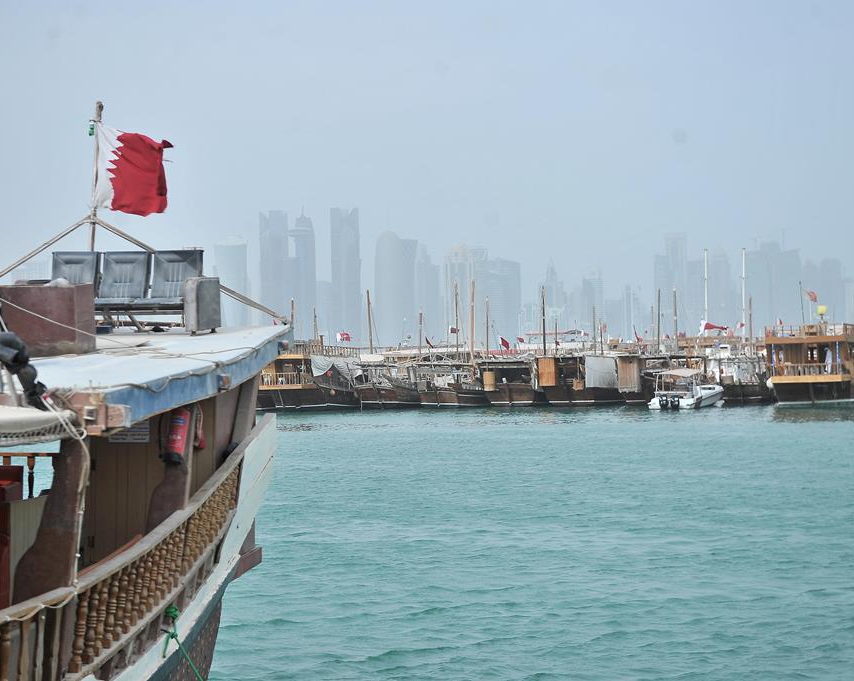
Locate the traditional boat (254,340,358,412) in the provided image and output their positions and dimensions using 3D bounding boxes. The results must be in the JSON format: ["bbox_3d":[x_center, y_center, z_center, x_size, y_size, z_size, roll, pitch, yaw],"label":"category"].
[{"bbox_3d":[-8.268,2.313,140.000,5.500,4.800,17.000,-1,0,17],"label":"traditional boat"}]

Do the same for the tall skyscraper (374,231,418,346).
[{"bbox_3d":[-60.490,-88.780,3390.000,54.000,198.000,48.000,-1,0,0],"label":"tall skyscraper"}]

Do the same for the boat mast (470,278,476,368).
[{"bbox_3d":[3.202,-1.196,140.000,0.240,6.400,0.240,1,-1,0],"label":"boat mast"}]

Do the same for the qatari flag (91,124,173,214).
[{"bbox_3d":[-3.103,-1.805,21.000,0.880,0.980,0.220,3,-1,5],"label":"qatari flag"}]

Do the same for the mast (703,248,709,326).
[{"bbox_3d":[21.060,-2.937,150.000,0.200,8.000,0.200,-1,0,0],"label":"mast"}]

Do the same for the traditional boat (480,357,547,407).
[{"bbox_3d":[6.300,2.774,141.000,4.100,3.600,13.000,0,-1,9],"label":"traditional boat"}]

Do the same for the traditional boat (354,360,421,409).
[{"bbox_3d":[-2.400,2.829,136.500,4.000,3.300,13.000,0,-1,12],"label":"traditional boat"}]

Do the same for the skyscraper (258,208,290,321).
[{"bbox_3d":[-273.900,-107.864,3550.000,50.000,245.000,45.000,-1,0,0],"label":"skyscraper"}]

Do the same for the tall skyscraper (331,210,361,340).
[{"bbox_3d":[-127.811,-87.388,3120.000,44.000,240.000,42.000,0,-1,-2],"label":"tall skyscraper"}]

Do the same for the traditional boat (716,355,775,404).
[{"bbox_3d":[21.827,2.295,133.000,4.400,3.500,13.000,-1,0,17],"label":"traditional boat"}]

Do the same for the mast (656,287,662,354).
[{"bbox_3d":[16.756,-1.375,144.000,0.180,4.900,0.180,0,-1,0],"label":"mast"}]

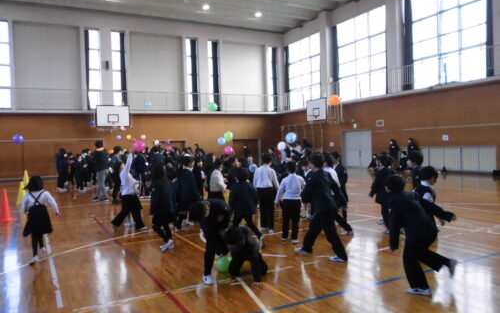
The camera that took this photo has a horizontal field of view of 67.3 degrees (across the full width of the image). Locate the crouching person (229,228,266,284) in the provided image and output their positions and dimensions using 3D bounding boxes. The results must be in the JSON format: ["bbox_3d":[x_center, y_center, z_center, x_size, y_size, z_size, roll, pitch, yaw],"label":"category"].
[{"bbox_3d":[-0.050,1.000,3.970,0.480,0.540,0.640,0,0,19],"label":"crouching person"}]

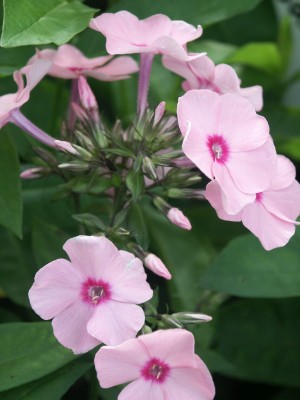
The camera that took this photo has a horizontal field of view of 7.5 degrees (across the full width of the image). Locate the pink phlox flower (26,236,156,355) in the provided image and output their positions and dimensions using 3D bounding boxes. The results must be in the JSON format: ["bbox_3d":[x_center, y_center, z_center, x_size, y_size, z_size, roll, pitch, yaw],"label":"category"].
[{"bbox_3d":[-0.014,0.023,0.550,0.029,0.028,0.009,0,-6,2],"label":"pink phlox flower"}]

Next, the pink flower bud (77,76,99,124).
[{"bbox_3d":[-0.015,-0.024,0.550,0.003,0.012,0.003,-21,6,0],"label":"pink flower bud"}]

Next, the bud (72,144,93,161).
[{"bbox_3d":[-0.016,-0.011,0.546,0.006,0.002,0.002,38,0,-9],"label":"bud"}]

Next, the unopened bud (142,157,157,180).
[{"bbox_3d":[0.000,-0.007,0.545,0.002,0.006,0.002,-28,24,0],"label":"unopened bud"}]

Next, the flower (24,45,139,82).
[{"bbox_3d":[-0.017,-0.035,0.587,0.028,0.007,0.026,3,9,0],"label":"flower"}]

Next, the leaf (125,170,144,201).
[{"bbox_3d":[-0.004,-0.003,0.568,0.005,0.008,0.003,4,-18,7],"label":"leaf"}]

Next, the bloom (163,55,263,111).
[{"bbox_3d":[0.015,-0.029,0.568,0.025,0.009,0.024,24,23,-7],"label":"bloom"}]

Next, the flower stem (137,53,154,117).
[{"bbox_3d":[-0.001,-0.028,0.550,0.003,0.015,0.003,9,6,0],"label":"flower stem"}]

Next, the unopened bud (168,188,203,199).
[{"bbox_3d":[0.009,-0.002,0.552,0.008,0.002,0.002,4,0,-9],"label":"unopened bud"}]

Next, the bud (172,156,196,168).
[{"bbox_3d":[0.009,-0.009,0.572,0.007,0.003,0.003,9,0,15],"label":"bud"}]

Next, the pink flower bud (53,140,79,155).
[{"bbox_3d":[-0.021,-0.013,0.575,0.007,0.002,0.002,27,0,-9],"label":"pink flower bud"}]

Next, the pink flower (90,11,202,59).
[{"bbox_3d":[-0.001,-0.040,0.565,0.028,0.009,0.026,2,14,0],"label":"pink flower"}]

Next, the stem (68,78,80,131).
[{"bbox_3d":[-0.019,-0.023,0.564,0.002,0.013,0.002,7,6,0],"label":"stem"}]

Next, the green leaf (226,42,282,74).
[{"bbox_3d":[0.029,-0.039,0.640,0.016,0.007,0.012,-8,20,-23],"label":"green leaf"}]

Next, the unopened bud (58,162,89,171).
[{"bbox_3d":[-0.018,-0.008,0.548,0.007,0.002,0.002,-1,0,-9],"label":"unopened bud"}]

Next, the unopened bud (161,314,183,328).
[{"bbox_3d":[0.005,0.030,0.568,0.006,0.002,0.002,29,0,12],"label":"unopened bud"}]

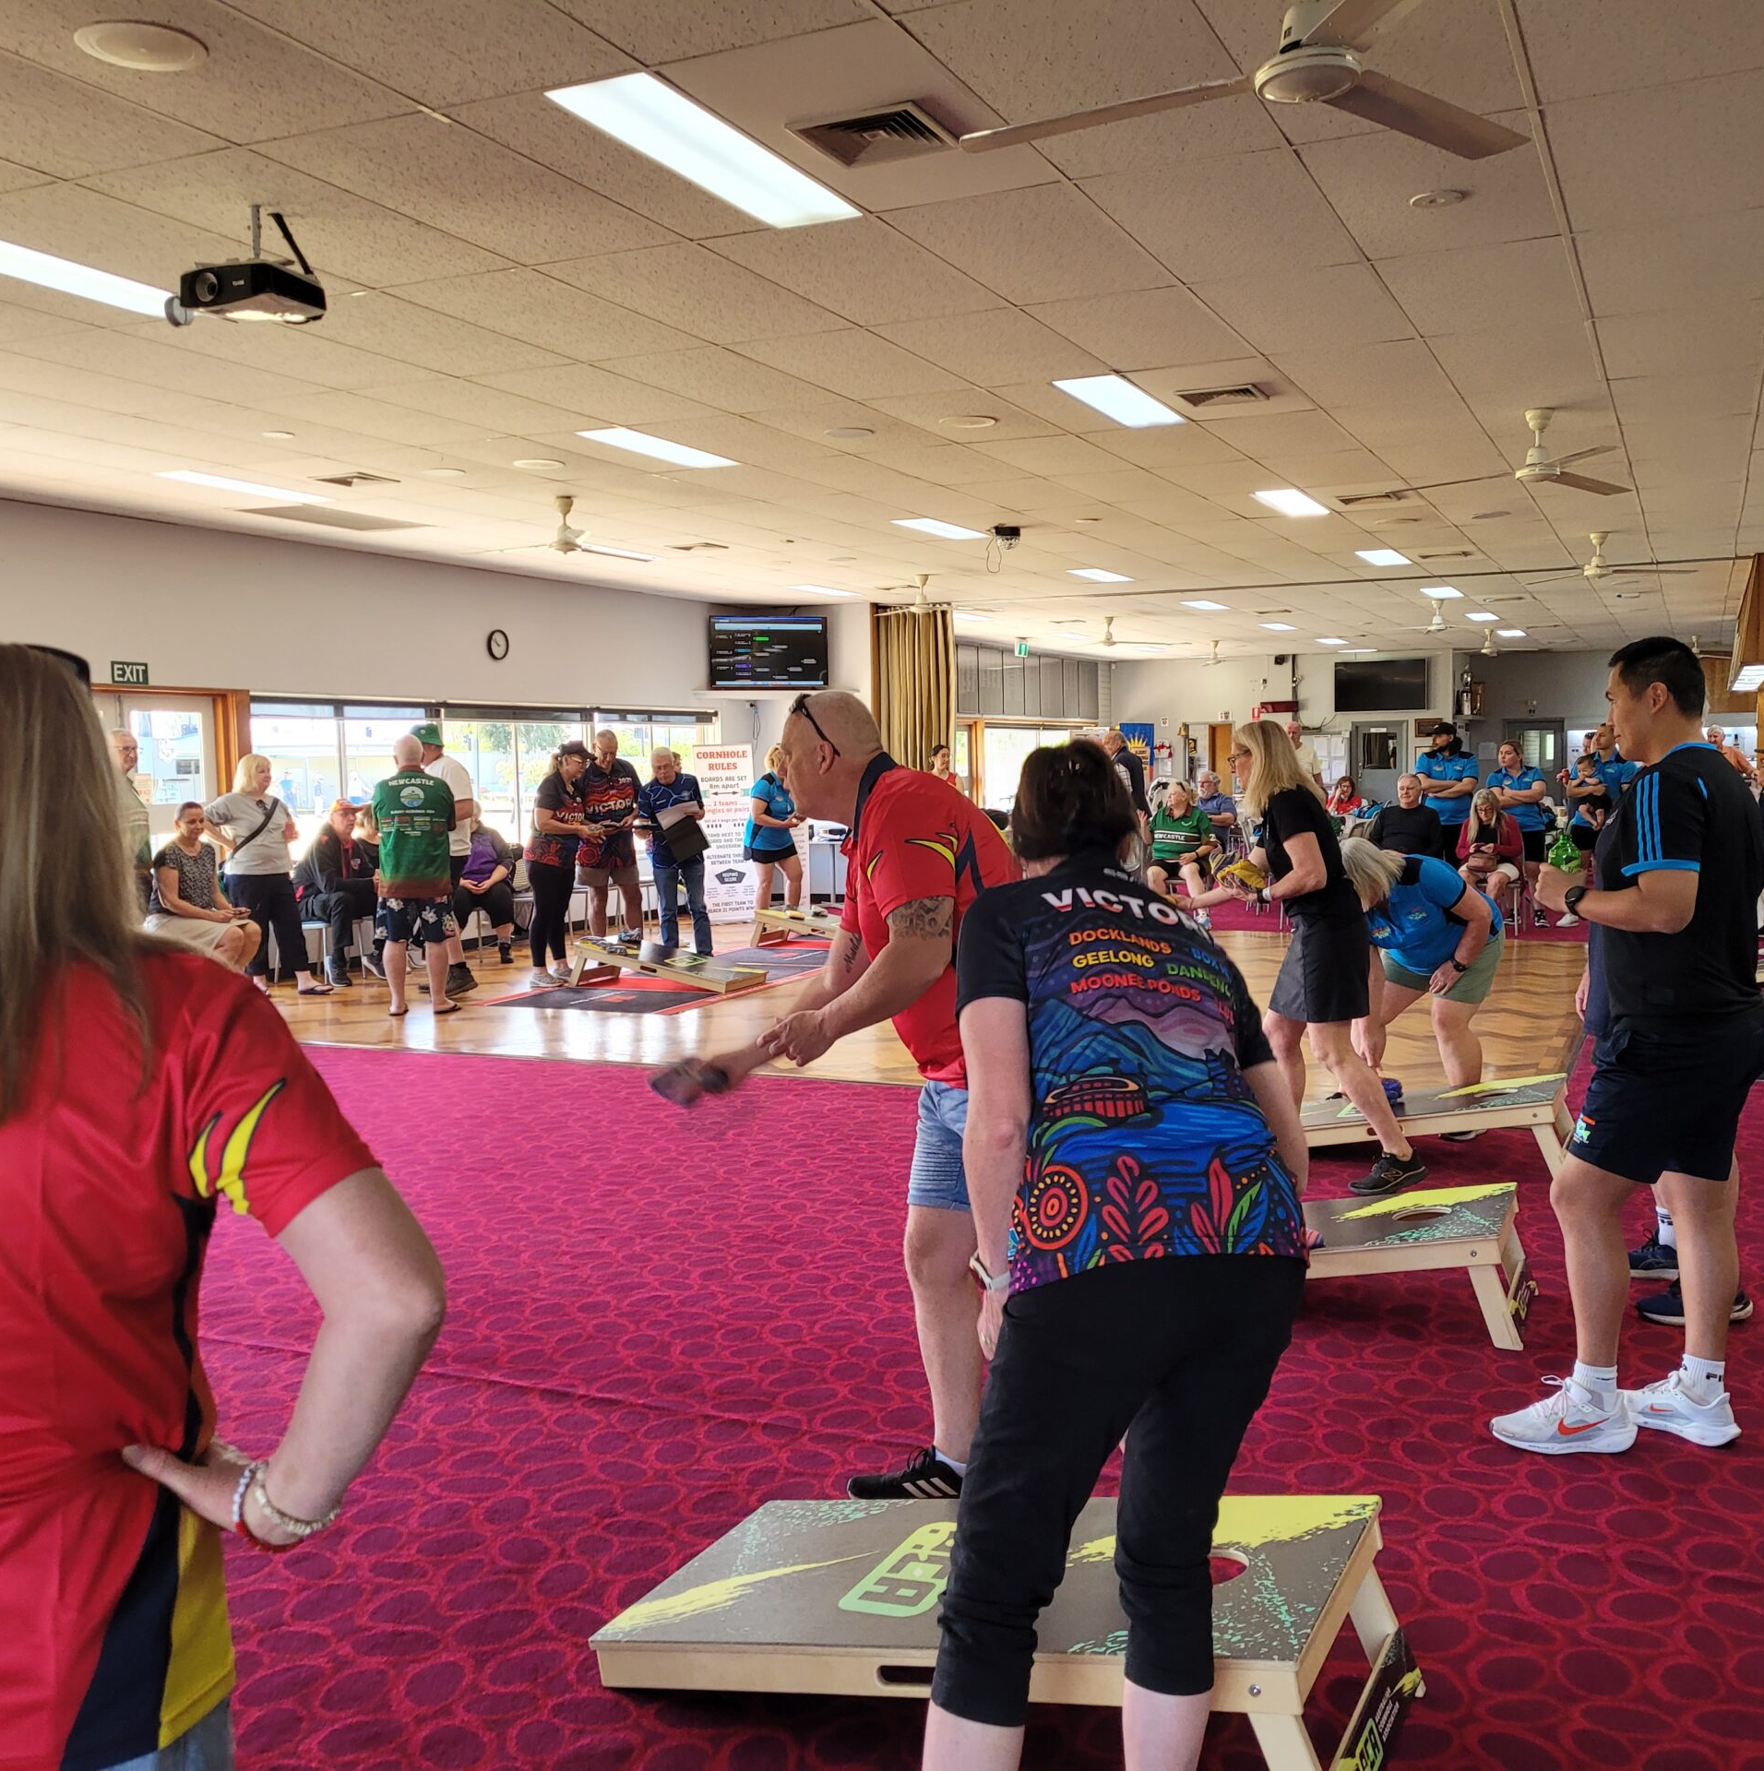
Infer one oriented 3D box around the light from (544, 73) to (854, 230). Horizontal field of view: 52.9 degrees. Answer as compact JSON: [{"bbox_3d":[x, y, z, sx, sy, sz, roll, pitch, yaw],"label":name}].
[{"bbox_3d":[-0.418,-1.917,4.639,0.300,0.090,1.200,1,5,25],"label":"light"}]

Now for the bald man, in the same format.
[{"bbox_3d":[-0.019,0.451,3.730,0.750,1.720,0.580,1,4,23],"label":"bald man"}]

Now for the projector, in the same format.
[{"bbox_3d":[-1.735,-1.634,4.900,0.310,0.110,0.235,1,4,25],"label":"projector"}]

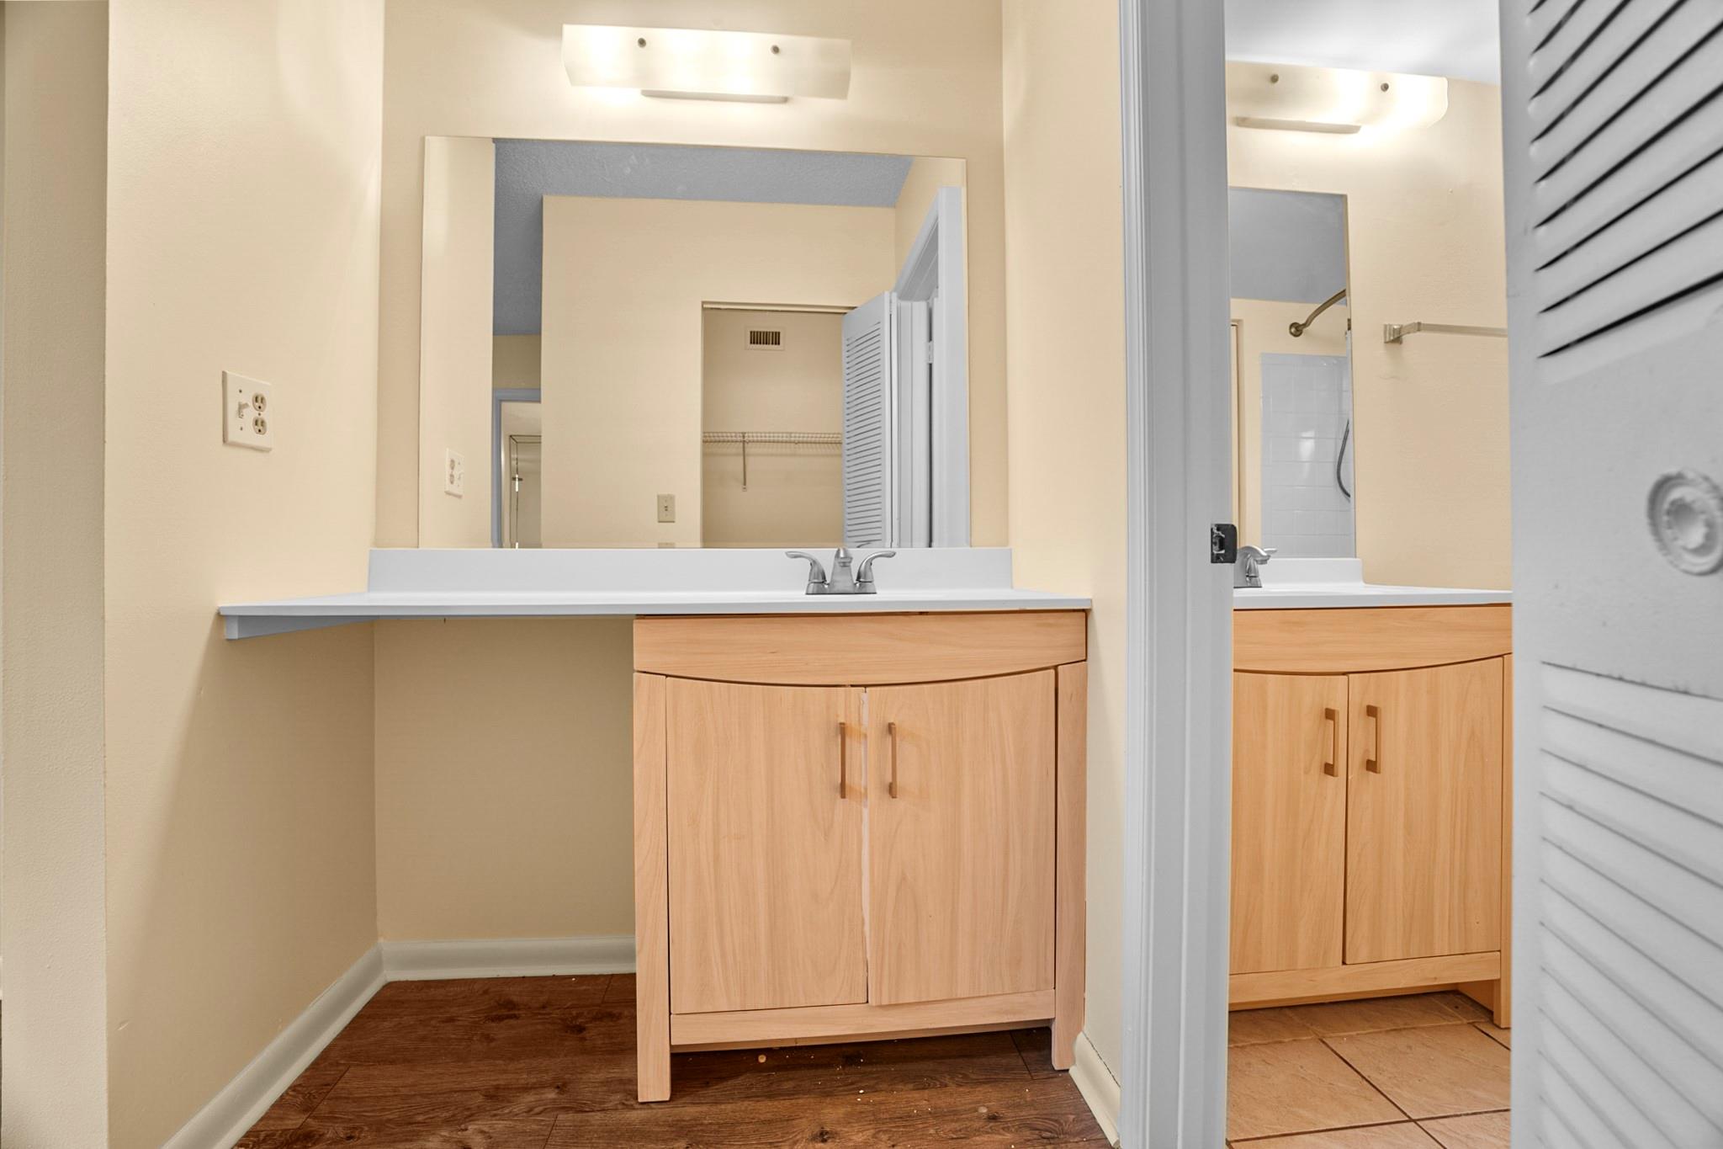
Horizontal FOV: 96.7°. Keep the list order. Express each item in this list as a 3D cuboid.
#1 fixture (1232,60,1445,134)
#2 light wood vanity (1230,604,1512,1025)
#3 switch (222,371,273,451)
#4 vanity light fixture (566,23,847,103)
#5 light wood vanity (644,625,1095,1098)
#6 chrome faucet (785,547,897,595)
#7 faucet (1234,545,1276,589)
[{"bbox_3d":[1.051,-1.103,1.780,0.590,0.095,0.105,0,1,-5],"label":"fixture"},{"bbox_3d":[0.867,0.463,1.615,0.766,0.810,0.450,0,1,-7],"label":"light wood vanity"},{"bbox_3d":[-0.993,-0.263,1.249,0.012,0.115,0.116,0,1,-5],"label":"switch"},{"bbox_3d":[-0.315,-1.081,1.623,0.588,0.092,0.102,0,1,-5],"label":"vanity light fixture"},{"bbox_3d":[-0.010,0.468,1.506,0.768,0.810,0.450,0,1,-6],"label":"light wood vanity"},{"bbox_3d":[-0.037,-0.007,1.567,0.225,0.095,0.150,0,1,-5],"label":"chrome faucet"},{"bbox_3d":[0.845,-0.014,1.678,0.215,0.095,0.150,0,1,-7],"label":"faucet"}]

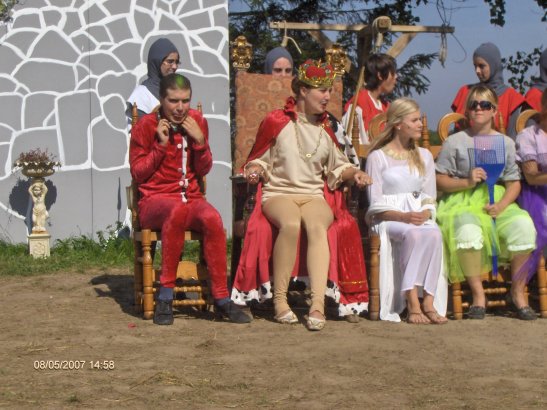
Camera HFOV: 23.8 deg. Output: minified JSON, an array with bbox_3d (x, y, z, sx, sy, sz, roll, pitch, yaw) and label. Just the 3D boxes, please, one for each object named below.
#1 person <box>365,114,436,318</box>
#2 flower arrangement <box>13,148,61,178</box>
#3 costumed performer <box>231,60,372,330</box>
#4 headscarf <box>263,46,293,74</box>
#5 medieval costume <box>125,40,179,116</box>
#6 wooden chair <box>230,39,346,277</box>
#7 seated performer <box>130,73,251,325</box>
[{"bbox_3d":[0.724,-0.007,7.110,0.450,1.220,0.740,-1,3,-15],"label":"person"},{"bbox_3d":[-1.843,-0.315,10.097,0.360,0.235,0.350,0,3,0],"label":"flower arrangement"},{"bbox_3d":[0.151,-0.087,7.005,0.740,1.400,0.820,-1,3,-5],"label":"costumed performer"},{"bbox_3d":[0.032,-0.851,8.266,0.210,0.320,0.250,-1,3,-8],"label":"headscarf"},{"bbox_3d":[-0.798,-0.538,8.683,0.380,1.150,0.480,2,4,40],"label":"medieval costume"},{"bbox_3d":[0.101,-0.182,7.281,0.700,1.560,0.700,-1,3,-7],"label":"wooden chair"},{"bbox_3d":[-0.470,-0.047,7.088,0.570,1.320,0.800,-1,3,-13],"label":"seated performer"}]

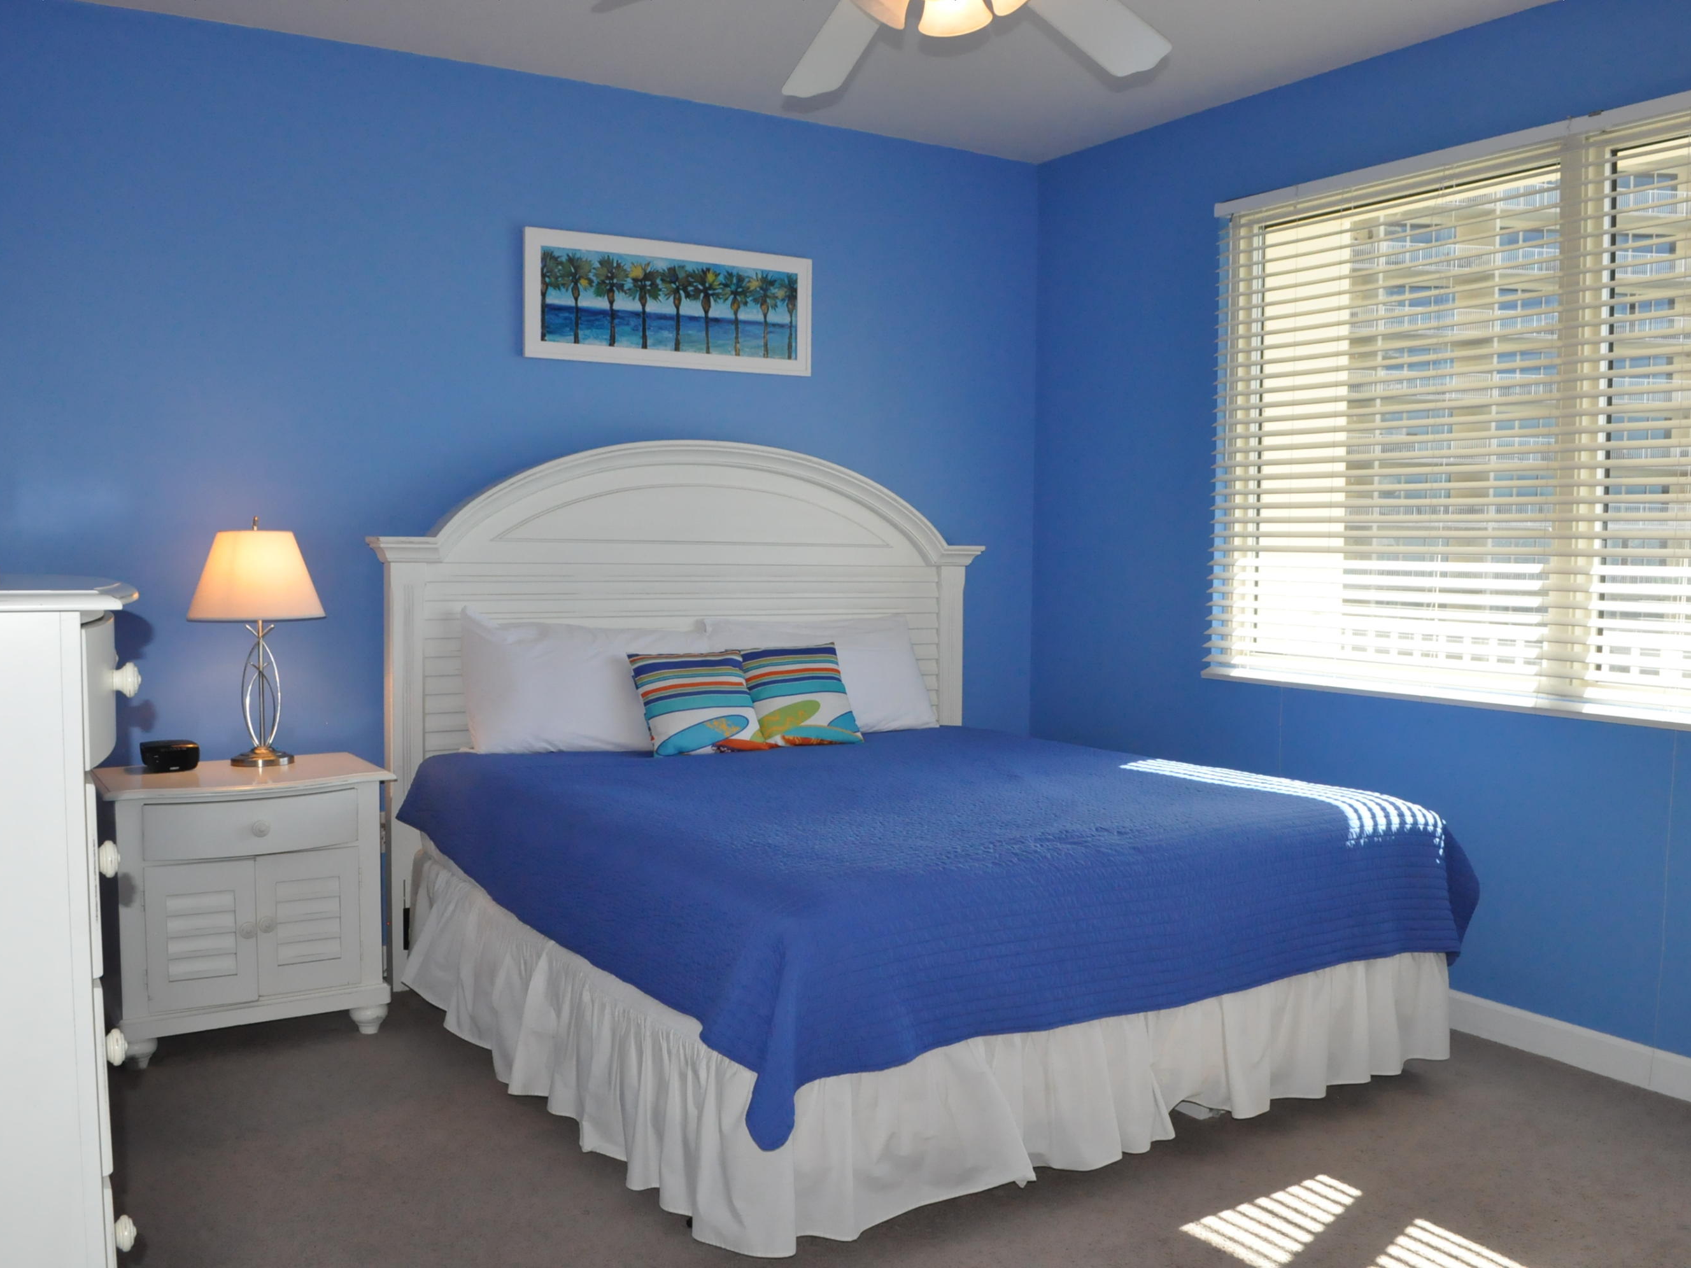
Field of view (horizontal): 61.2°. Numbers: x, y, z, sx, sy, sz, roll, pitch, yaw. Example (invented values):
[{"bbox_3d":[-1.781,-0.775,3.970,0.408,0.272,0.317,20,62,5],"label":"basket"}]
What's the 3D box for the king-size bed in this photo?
[{"bbox_3d":[0.084,0.253,3.860,2.150,1.630,2.020,-2,4,-32],"label":"king-size bed"}]

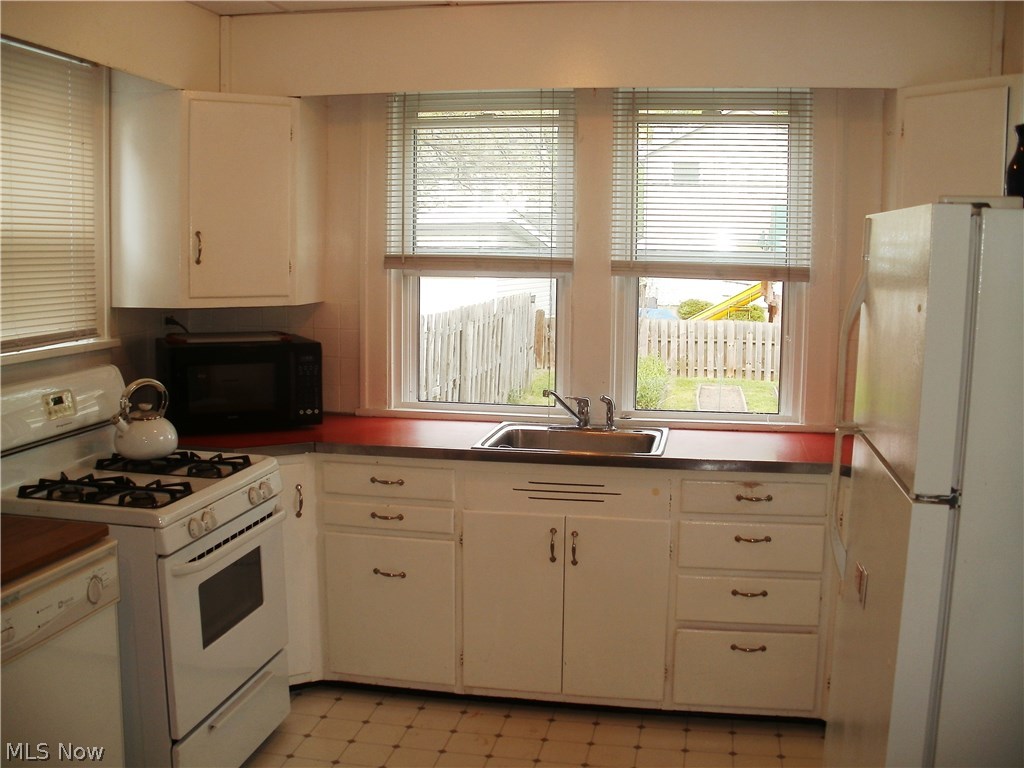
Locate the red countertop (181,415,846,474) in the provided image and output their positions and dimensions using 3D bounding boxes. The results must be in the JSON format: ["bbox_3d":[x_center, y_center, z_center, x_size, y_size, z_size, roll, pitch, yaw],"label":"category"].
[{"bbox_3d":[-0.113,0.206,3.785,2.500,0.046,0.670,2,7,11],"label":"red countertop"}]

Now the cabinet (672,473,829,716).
[{"bbox_3d":[0.810,0.652,3.697,0.490,0.802,0.590,2,7,11],"label":"cabinet"}]

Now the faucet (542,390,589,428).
[{"bbox_3d":[0.203,0.098,3.898,0.220,0.135,0.055,-5,9,-41],"label":"faucet"}]

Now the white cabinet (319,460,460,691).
[{"bbox_3d":[-0.368,0.615,3.917,0.483,0.802,0.590,2,7,11],"label":"white cabinet"}]

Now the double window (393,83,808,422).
[{"bbox_3d":[0.293,-0.471,3.978,1.586,1.210,0.110,2,7,11],"label":"double window"}]

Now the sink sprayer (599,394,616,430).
[{"bbox_3d":[0.351,0.103,3.889,0.072,0.125,0.050,-4,8,-34],"label":"sink sprayer"}]

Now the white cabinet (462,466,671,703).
[{"bbox_3d":[0.223,0.634,3.807,0.700,0.802,0.590,2,7,11],"label":"white cabinet"}]

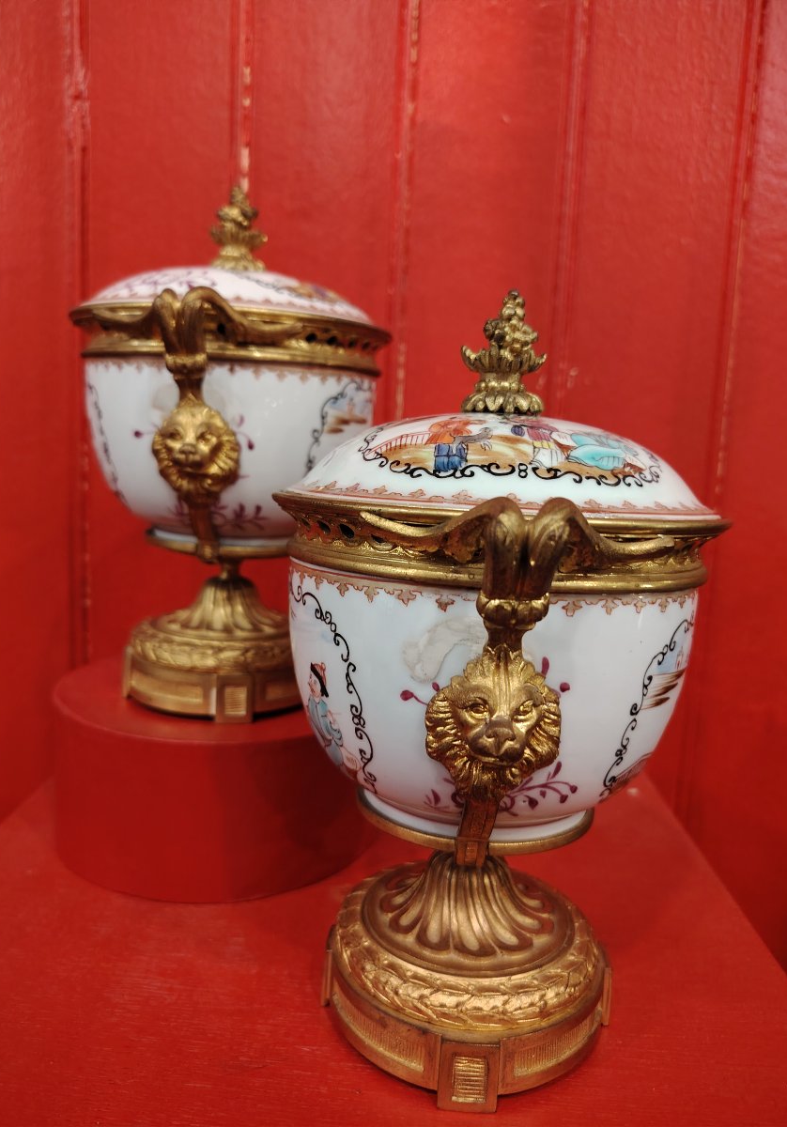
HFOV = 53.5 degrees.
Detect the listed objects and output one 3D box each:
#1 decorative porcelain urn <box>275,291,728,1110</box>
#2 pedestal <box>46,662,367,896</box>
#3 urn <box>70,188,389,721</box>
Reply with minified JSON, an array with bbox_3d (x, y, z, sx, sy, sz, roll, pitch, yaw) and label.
[{"bbox_3d":[0.035,0.039,0.309,0.170,0.282,0.190,3,7,2],"label":"decorative porcelain urn"},{"bbox_3d":[-0.101,0.111,0.462,0.183,0.080,0.183,3,8,0],"label":"pedestal"},{"bbox_3d":[-0.088,-0.063,0.432,0.170,0.274,0.190,4,10,2],"label":"urn"}]

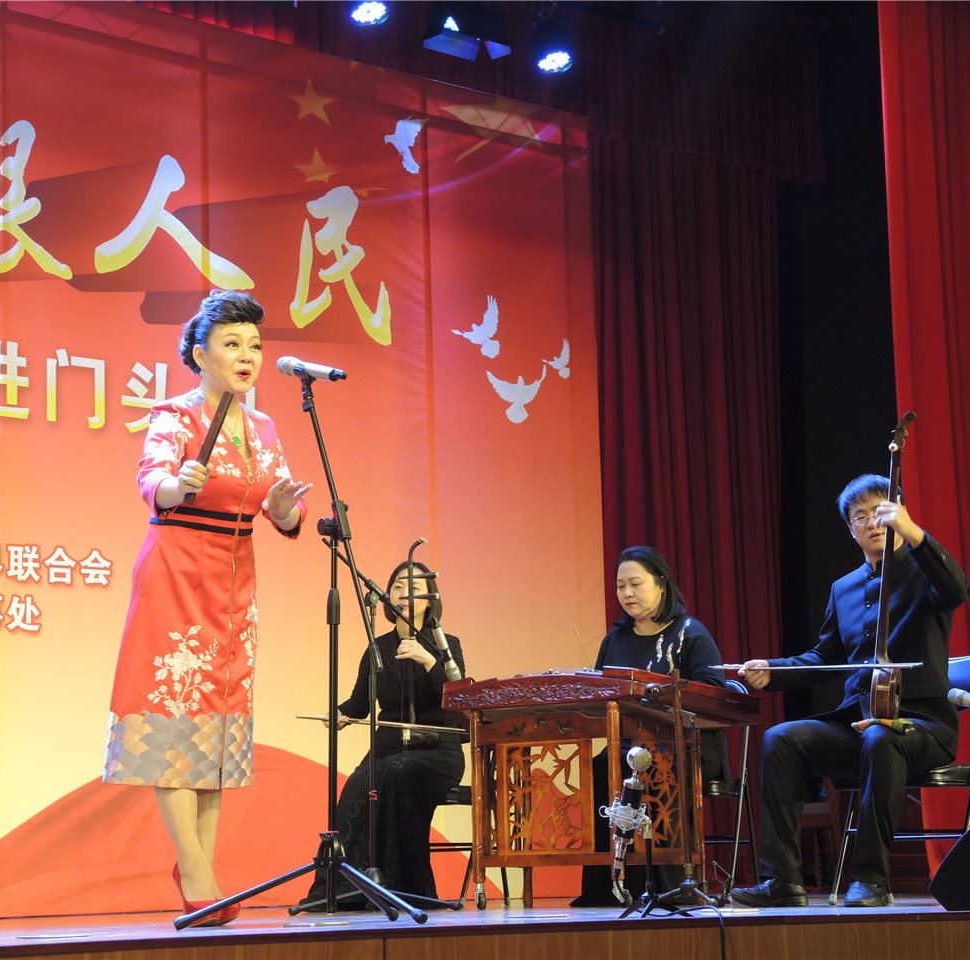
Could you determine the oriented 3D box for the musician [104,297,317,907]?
[{"bbox_3d":[-0.782,0.347,6.786,0.520,1.760,0.470,7,-12,-42],"label":"musician"}]

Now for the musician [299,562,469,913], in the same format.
[{"bbox_3d":[-0.378,0.907,8.715,0.540,1.230,0.660,-5,-10,21],"label":"musician"}]

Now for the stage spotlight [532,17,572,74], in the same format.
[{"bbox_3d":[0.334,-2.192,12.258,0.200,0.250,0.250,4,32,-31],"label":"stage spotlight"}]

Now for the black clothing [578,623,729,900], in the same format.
[{"bbox_3d":[0.551,0.989,8.657,0.540,1.000,0.660,-8,-11,34],"label":"black clothing"}]

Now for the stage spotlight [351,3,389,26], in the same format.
[{"bbox_3d":[-0.525,-2.113,10.658,0.220,0.250,0.220,3,-35,-25],"label":"stage spotlight"}]

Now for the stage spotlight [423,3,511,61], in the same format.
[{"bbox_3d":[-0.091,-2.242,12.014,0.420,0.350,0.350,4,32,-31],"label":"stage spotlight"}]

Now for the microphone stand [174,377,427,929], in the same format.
[{"bbox_3d":[-0.490,0.449,6.557,0.620,1.490,0.620,-6,-10,28],"label":"microphone stand"}]

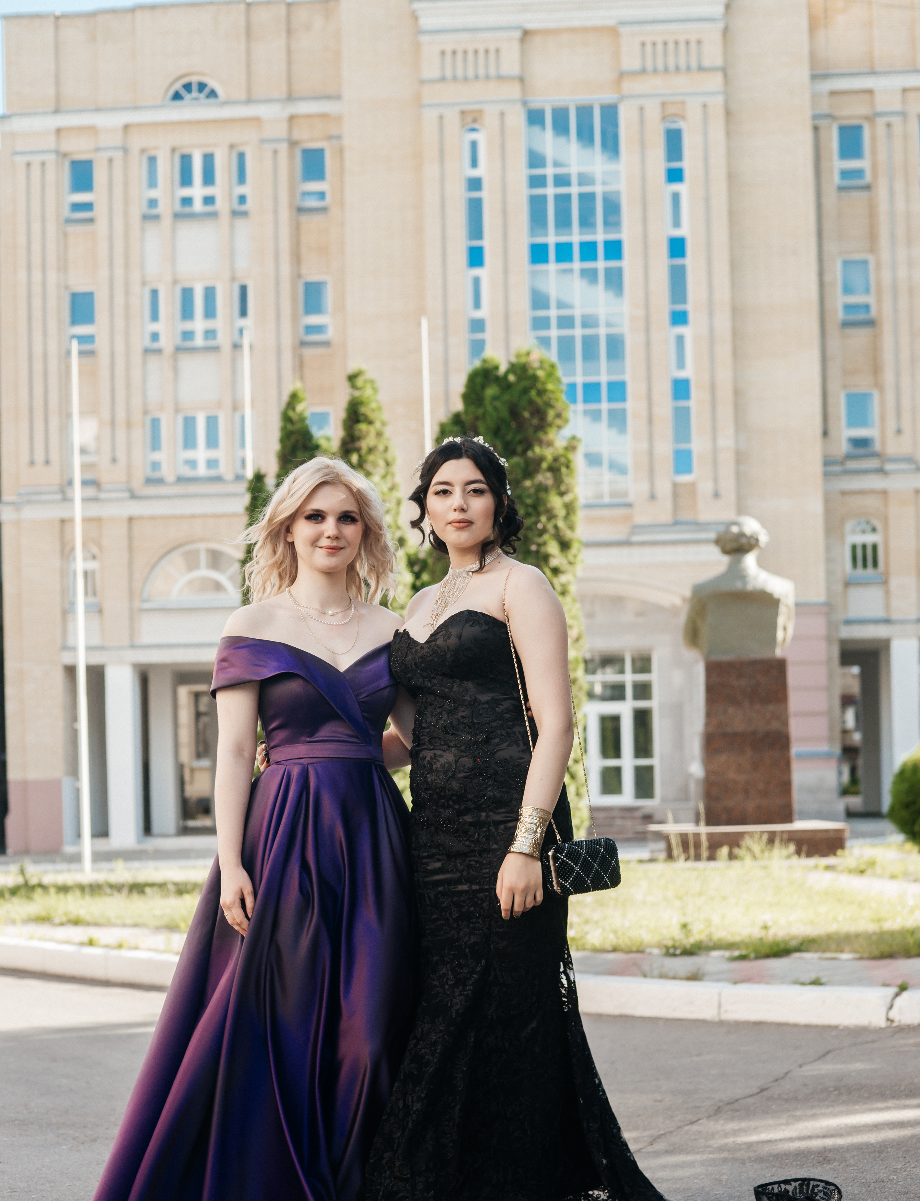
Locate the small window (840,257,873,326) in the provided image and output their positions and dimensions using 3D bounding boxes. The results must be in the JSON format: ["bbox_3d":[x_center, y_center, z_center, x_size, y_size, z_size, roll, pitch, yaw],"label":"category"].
[{"bbox_3d":[9.619,-7.492,46.544,0.801,1.680,0.150,-1,-2,4],"label":"small window"}]

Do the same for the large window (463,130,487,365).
[{"bbox_3d":[0.465,-6.966,45.191,0.520,8.410,0.150,-1,-2,4],"label":"large window"}]

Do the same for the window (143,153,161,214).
[{"bbox_3d":[-7.679,-10.386,47.825,0.480,1.514,0.150,-1,-2,4],"label":"window"}]

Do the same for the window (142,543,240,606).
[{"bbox_3d":[-6.351,-0.653,47.492,3.080,1.549,0.200,-1,-2,4],"label":"window"}]

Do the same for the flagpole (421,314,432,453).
[{"bbox_3d":[-0.372,-0.048,24.794,0.105,7.200,0.105,-1,-2,4],"label":"flagpole"}]

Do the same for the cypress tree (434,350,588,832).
[{"bbox_3d":[0.642,0.136,24.086,1.900,6.550,1.800,-1,-2,4],"label":"cypress tree"}]

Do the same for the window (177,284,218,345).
[{"bbox_3d":[-6.485,-7.055,47.327,1.020,1.500,0.150,-1,-2,4],"label":"window"}]

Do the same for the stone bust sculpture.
[{"bbox_3d":[3.644,-0.176,25.000,1.420,1.830,0.880,-1,-2,4],"label":"stone bust sculpture"}]

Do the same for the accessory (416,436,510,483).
[{"bbox_3d":[0.006,-0.287,3.970,0.195,0.105,0.120,-1,-2,0],"label":"accessory"}]

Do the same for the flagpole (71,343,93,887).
[{"bbox_3d":[-5.087,0.082,25.694,0.105,7.200,0.105,-1,-2,4],"label":"flagpole"}]

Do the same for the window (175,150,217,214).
[{"bbox_3d":[-6.529,-10.356,47.447,1.020,1.530,0.150,-1,-2,4],"label":"window"}]

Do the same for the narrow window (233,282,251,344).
[{"bbox_3d":[-5.372,-7.084,47.255,0.420,1.520,0.150,-1,-2,4],"label":"narrow window"}]

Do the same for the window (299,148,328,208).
[{"bbox_3d":[-3.632,-10.459,47.544,0.774,1.505,0.150,-1,-2,4],"label":"window"}]

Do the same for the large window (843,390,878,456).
[{"bbox_3d":[9.694,-4.307,46.460,0.826,1.596,0.150,-1,-2,4],"label":"large window"}]

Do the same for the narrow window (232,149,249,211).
[{"bbox_3d":[-5.426,-10.394,47.376,0.410,1.520,0.150,-1,-2,4],"label":"narrow window"}]

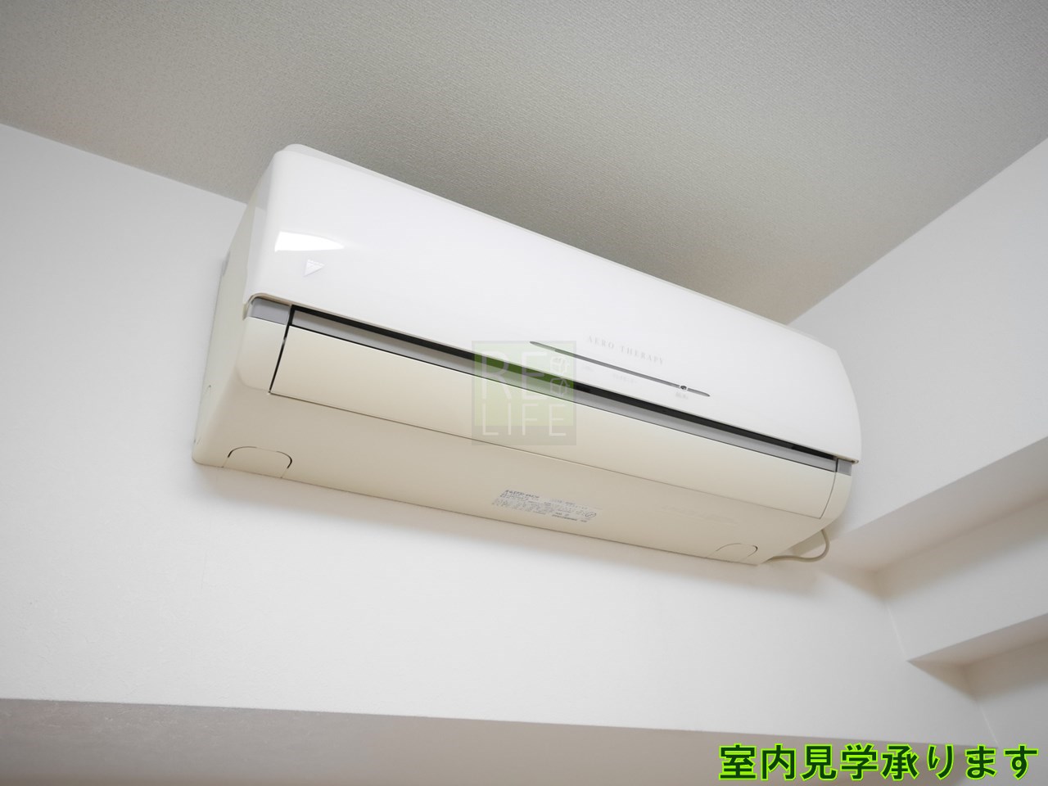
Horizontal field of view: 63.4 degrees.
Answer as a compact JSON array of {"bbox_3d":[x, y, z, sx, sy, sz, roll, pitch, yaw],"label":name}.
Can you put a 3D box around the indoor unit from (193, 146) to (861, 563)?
[{"bbox_3d":[0.050,-0.011,1.032,0.799,0.276,0.216,15,-38,-28],"label":"indoor unit"}]

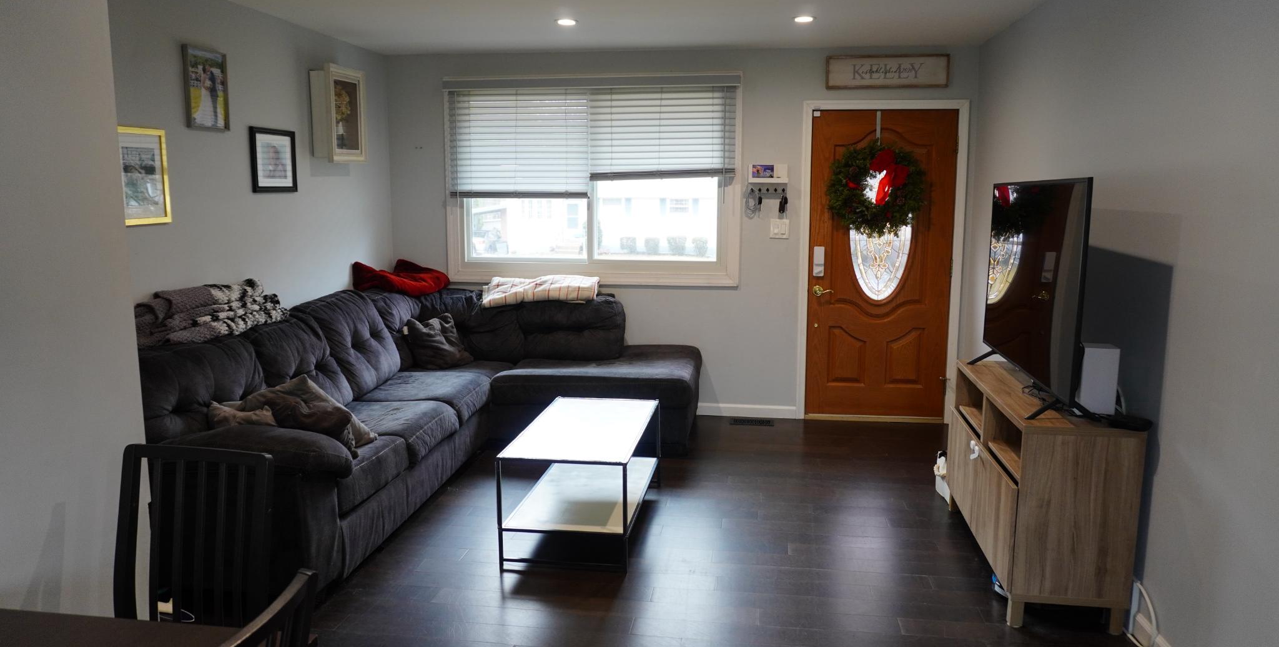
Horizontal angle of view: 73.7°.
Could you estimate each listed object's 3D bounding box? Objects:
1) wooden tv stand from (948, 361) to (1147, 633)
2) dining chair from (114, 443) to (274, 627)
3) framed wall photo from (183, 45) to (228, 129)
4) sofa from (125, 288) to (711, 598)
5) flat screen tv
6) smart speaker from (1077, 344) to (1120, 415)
[{"bbox_3d":[1.617,0.638,3.553,0.420,0.740,1.200,1,9,10],"label":"wooden tv stand"},{"bbox_3d":[-1.085,0.803,1.844,0.427,0.939,0.507,1,9,8],"label":"dining chair"},{"bbox_3d":[-2.051,-1.105,4.040,0.030,0.373,0.293,1,9,8],"label":"framed wall photo"},{"bbox_3d":[-0.856,0.360,4.590,2.270,0.943,2.880,2,9,9],"label":"sofa"},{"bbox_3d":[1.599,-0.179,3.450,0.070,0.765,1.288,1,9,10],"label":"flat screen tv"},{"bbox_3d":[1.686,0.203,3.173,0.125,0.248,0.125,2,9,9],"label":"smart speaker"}]

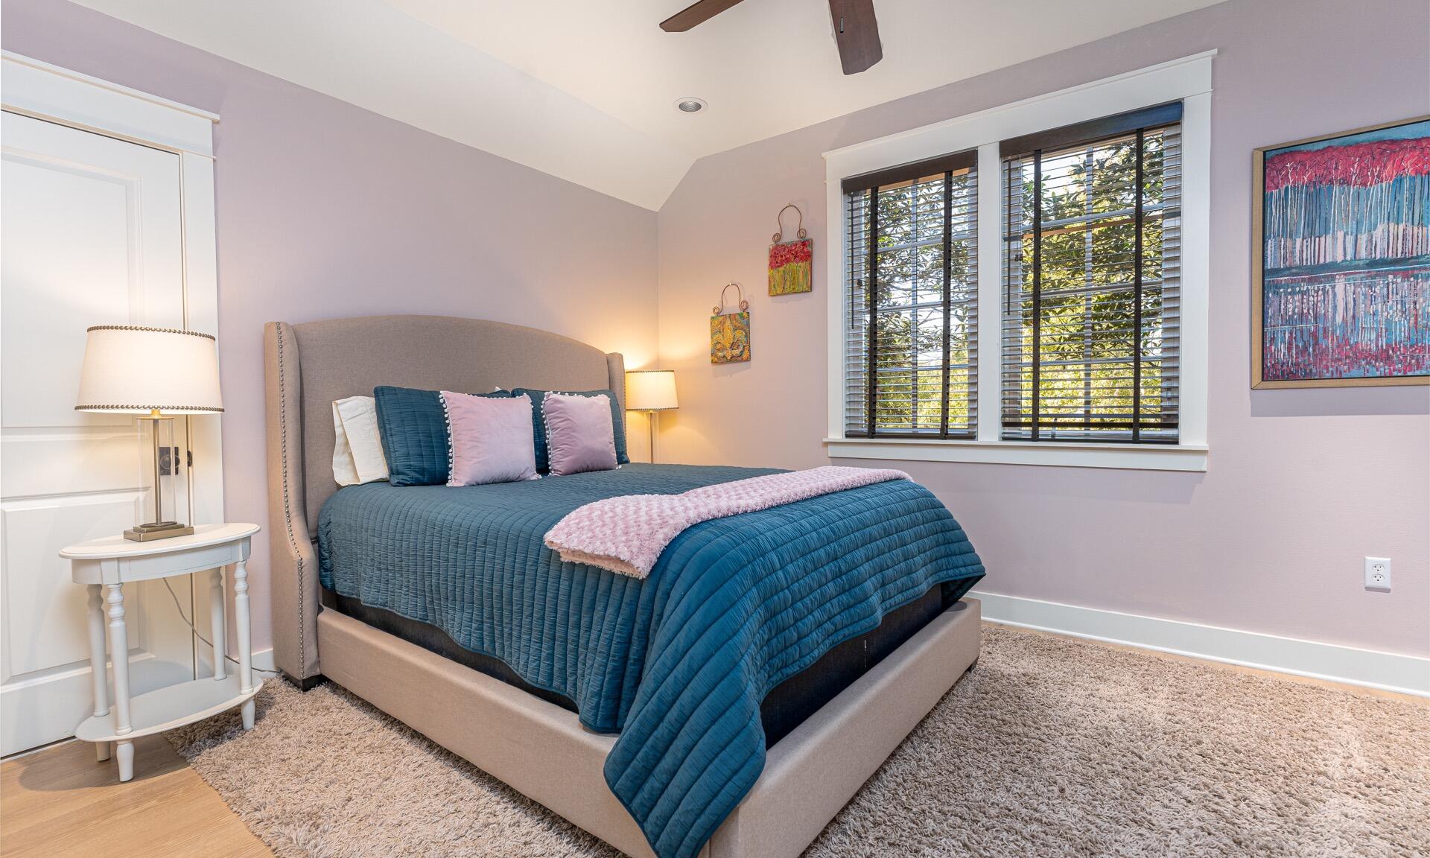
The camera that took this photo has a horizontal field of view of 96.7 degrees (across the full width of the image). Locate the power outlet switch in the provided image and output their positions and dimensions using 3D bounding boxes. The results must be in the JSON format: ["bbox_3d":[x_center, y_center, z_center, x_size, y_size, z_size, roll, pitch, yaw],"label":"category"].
[{"bbox_3d":[2.465,0.536,2.360,0.068,0.115,0.012,1,2,37],"label":"power outlet switch"}]

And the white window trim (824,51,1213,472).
[{"bbox_3d":[1.331,-0.694,3.135,1.782,1.737,0.070,1,2,37],"label":"white window trim"}]

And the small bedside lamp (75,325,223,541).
[{"bbox_3d":[-1.803,0.025,2.052,0.360,0.656,0.360,1,2,37],"label":"small bedside lamp"}]

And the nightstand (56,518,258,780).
[{"bbox_3d":[-1.760,0.694,2.071,0.391,0.690,0.506,1,2,34],"label":"nightstand"}]

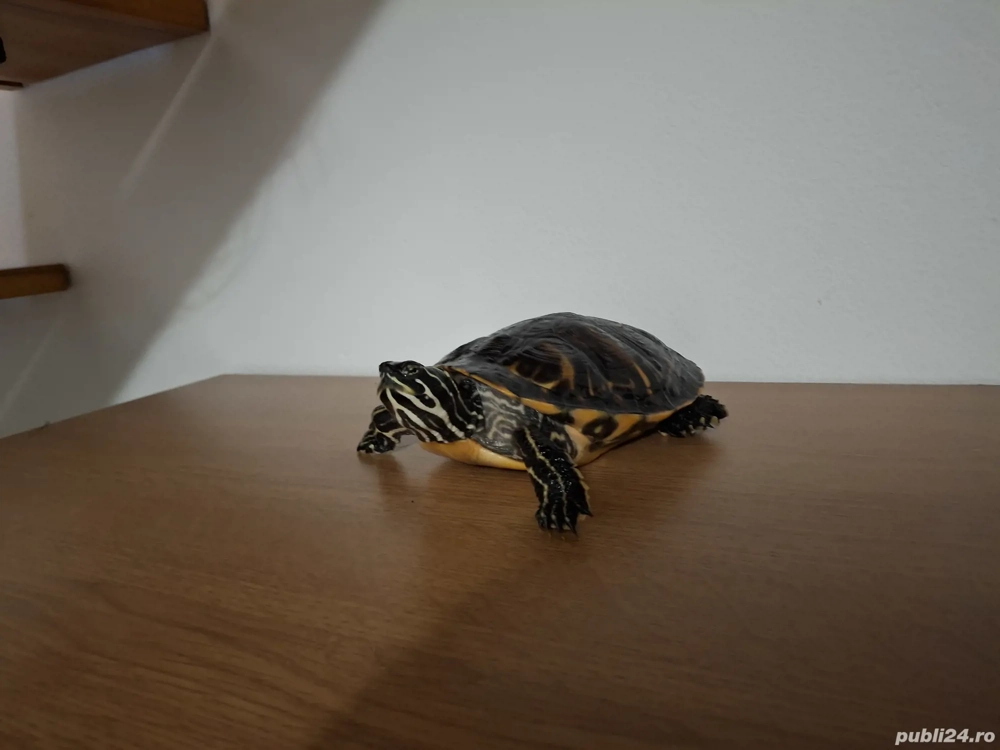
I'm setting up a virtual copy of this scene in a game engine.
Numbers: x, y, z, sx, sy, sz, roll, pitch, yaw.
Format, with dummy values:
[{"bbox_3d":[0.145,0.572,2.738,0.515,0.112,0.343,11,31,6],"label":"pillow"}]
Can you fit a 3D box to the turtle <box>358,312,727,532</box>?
[{"bbox_3d":[0.037,0.005,0.456,0.226,0.074,0.191,-15,16,-36],"label":"turtle"}]

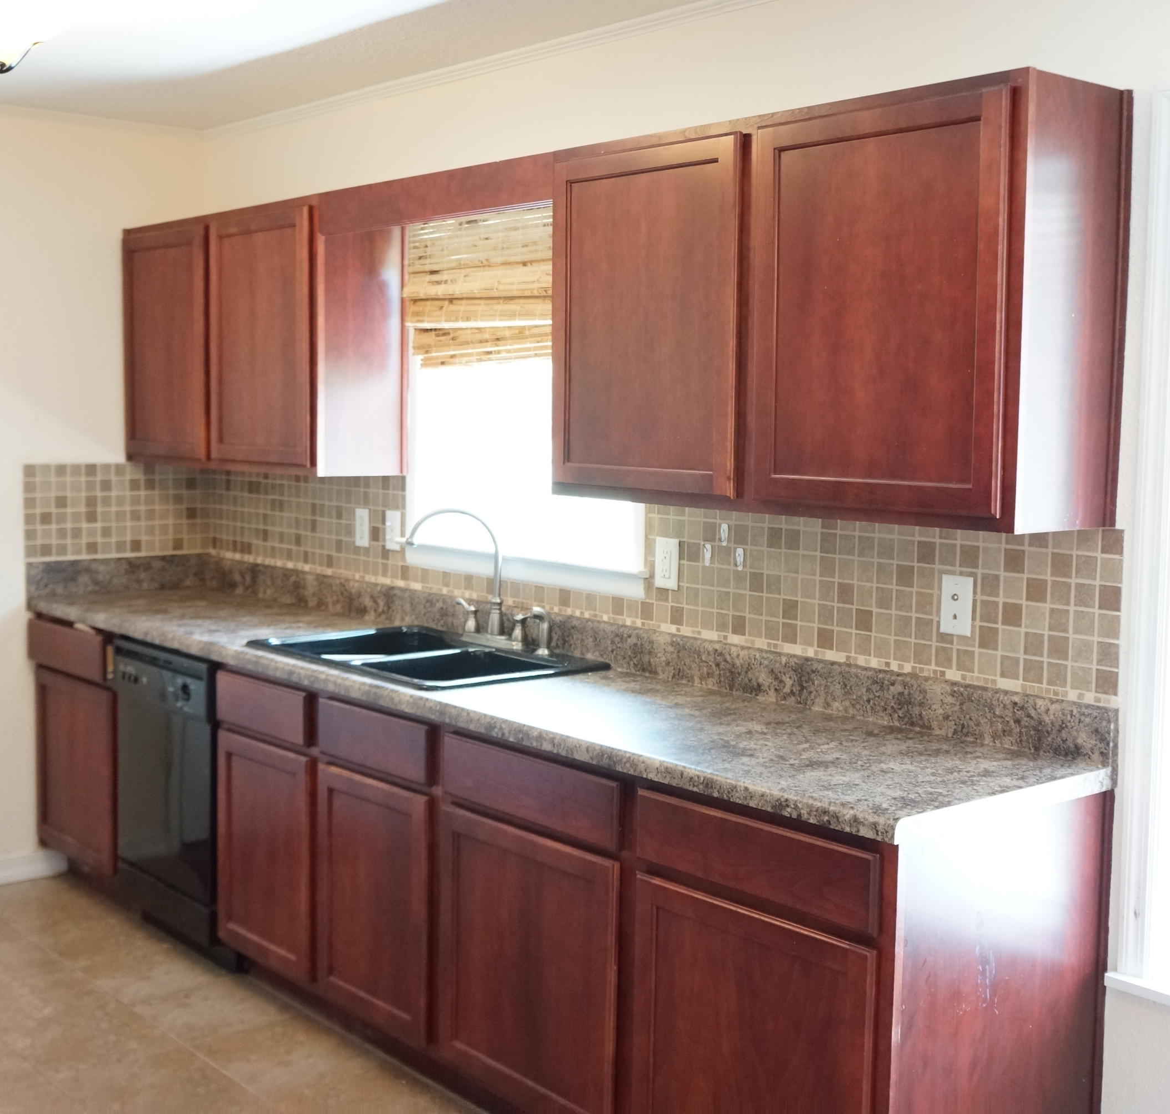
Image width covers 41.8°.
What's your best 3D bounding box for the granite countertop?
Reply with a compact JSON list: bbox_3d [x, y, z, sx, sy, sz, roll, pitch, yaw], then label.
[{"bbox_3d":[-0.417,0.274,3.849,0.637,0.043,3.446,-4,7,-41],"label":"granite countertop"}]

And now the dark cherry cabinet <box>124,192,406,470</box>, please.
[{"bbox_3d":[-1.021,-0.652,4.710,0.320,0.762,1.213,-4,7,-41],"label":"dark cherry cabinet"}]

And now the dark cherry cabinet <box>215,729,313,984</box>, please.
[{"bbox_3d":[-0.584,0.730,4.045,0.597,0.560,0.483,-4,7,-41],"label":"dark cherry cabinet"}]

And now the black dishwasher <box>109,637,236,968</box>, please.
[{"bbox_3d":[-0.947,0.670,4.462,0.610,0.860,0.605,-4,7,-41],"label":"black dishwasher"}]

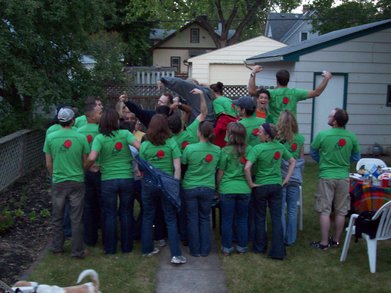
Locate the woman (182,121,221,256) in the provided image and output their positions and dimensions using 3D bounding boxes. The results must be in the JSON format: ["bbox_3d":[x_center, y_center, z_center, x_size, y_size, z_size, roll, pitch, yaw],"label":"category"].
[{"bbox_3d":[0.073,0.485,5.995,0.470,1.630,0.320,0,9,-4],"label":"woman"}]

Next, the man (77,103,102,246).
[{"bbox_3d":[-1.304,0.321,6.293,0.500,1.820,0.360,6,10,28],"label":"man"}]

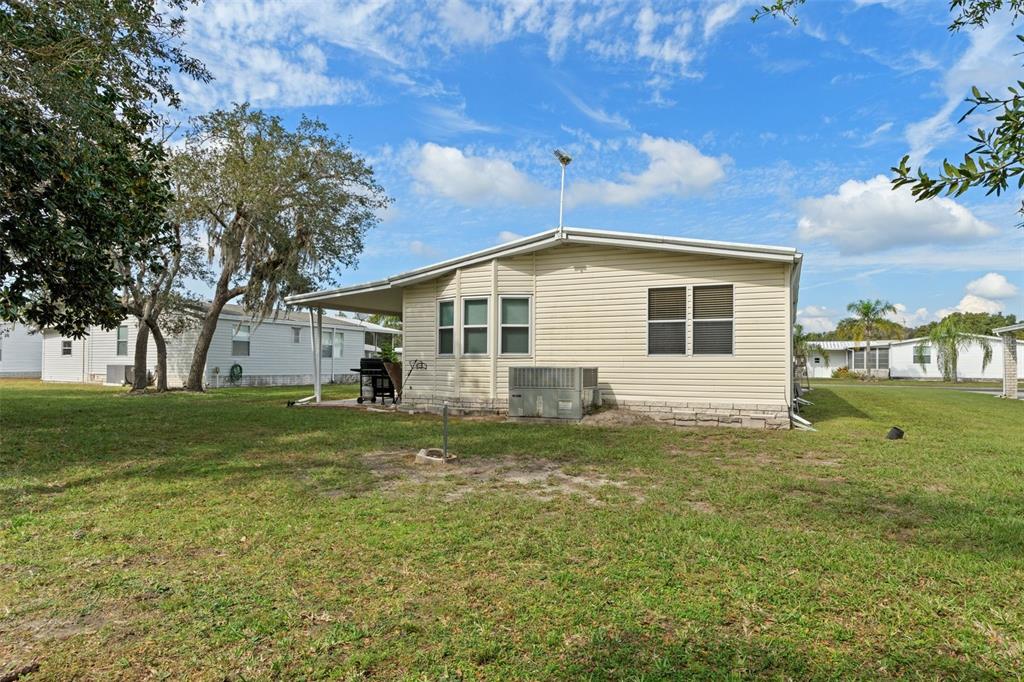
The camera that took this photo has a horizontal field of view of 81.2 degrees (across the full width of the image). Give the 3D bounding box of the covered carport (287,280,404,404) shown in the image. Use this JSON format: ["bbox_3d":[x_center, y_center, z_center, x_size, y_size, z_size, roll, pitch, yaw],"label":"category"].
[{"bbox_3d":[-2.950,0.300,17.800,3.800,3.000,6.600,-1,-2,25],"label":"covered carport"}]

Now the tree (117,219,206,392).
[{"bbox_3d":[-13.396,-1.350,23.000,3.900,7.000,3.800,0,-2,0],"label":"tree"}]

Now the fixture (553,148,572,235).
[{"bbox_3d":[1.040,-3.080,12.300,0.400,1.780,0.400,-1,-2,25],"label":"fixture"}]

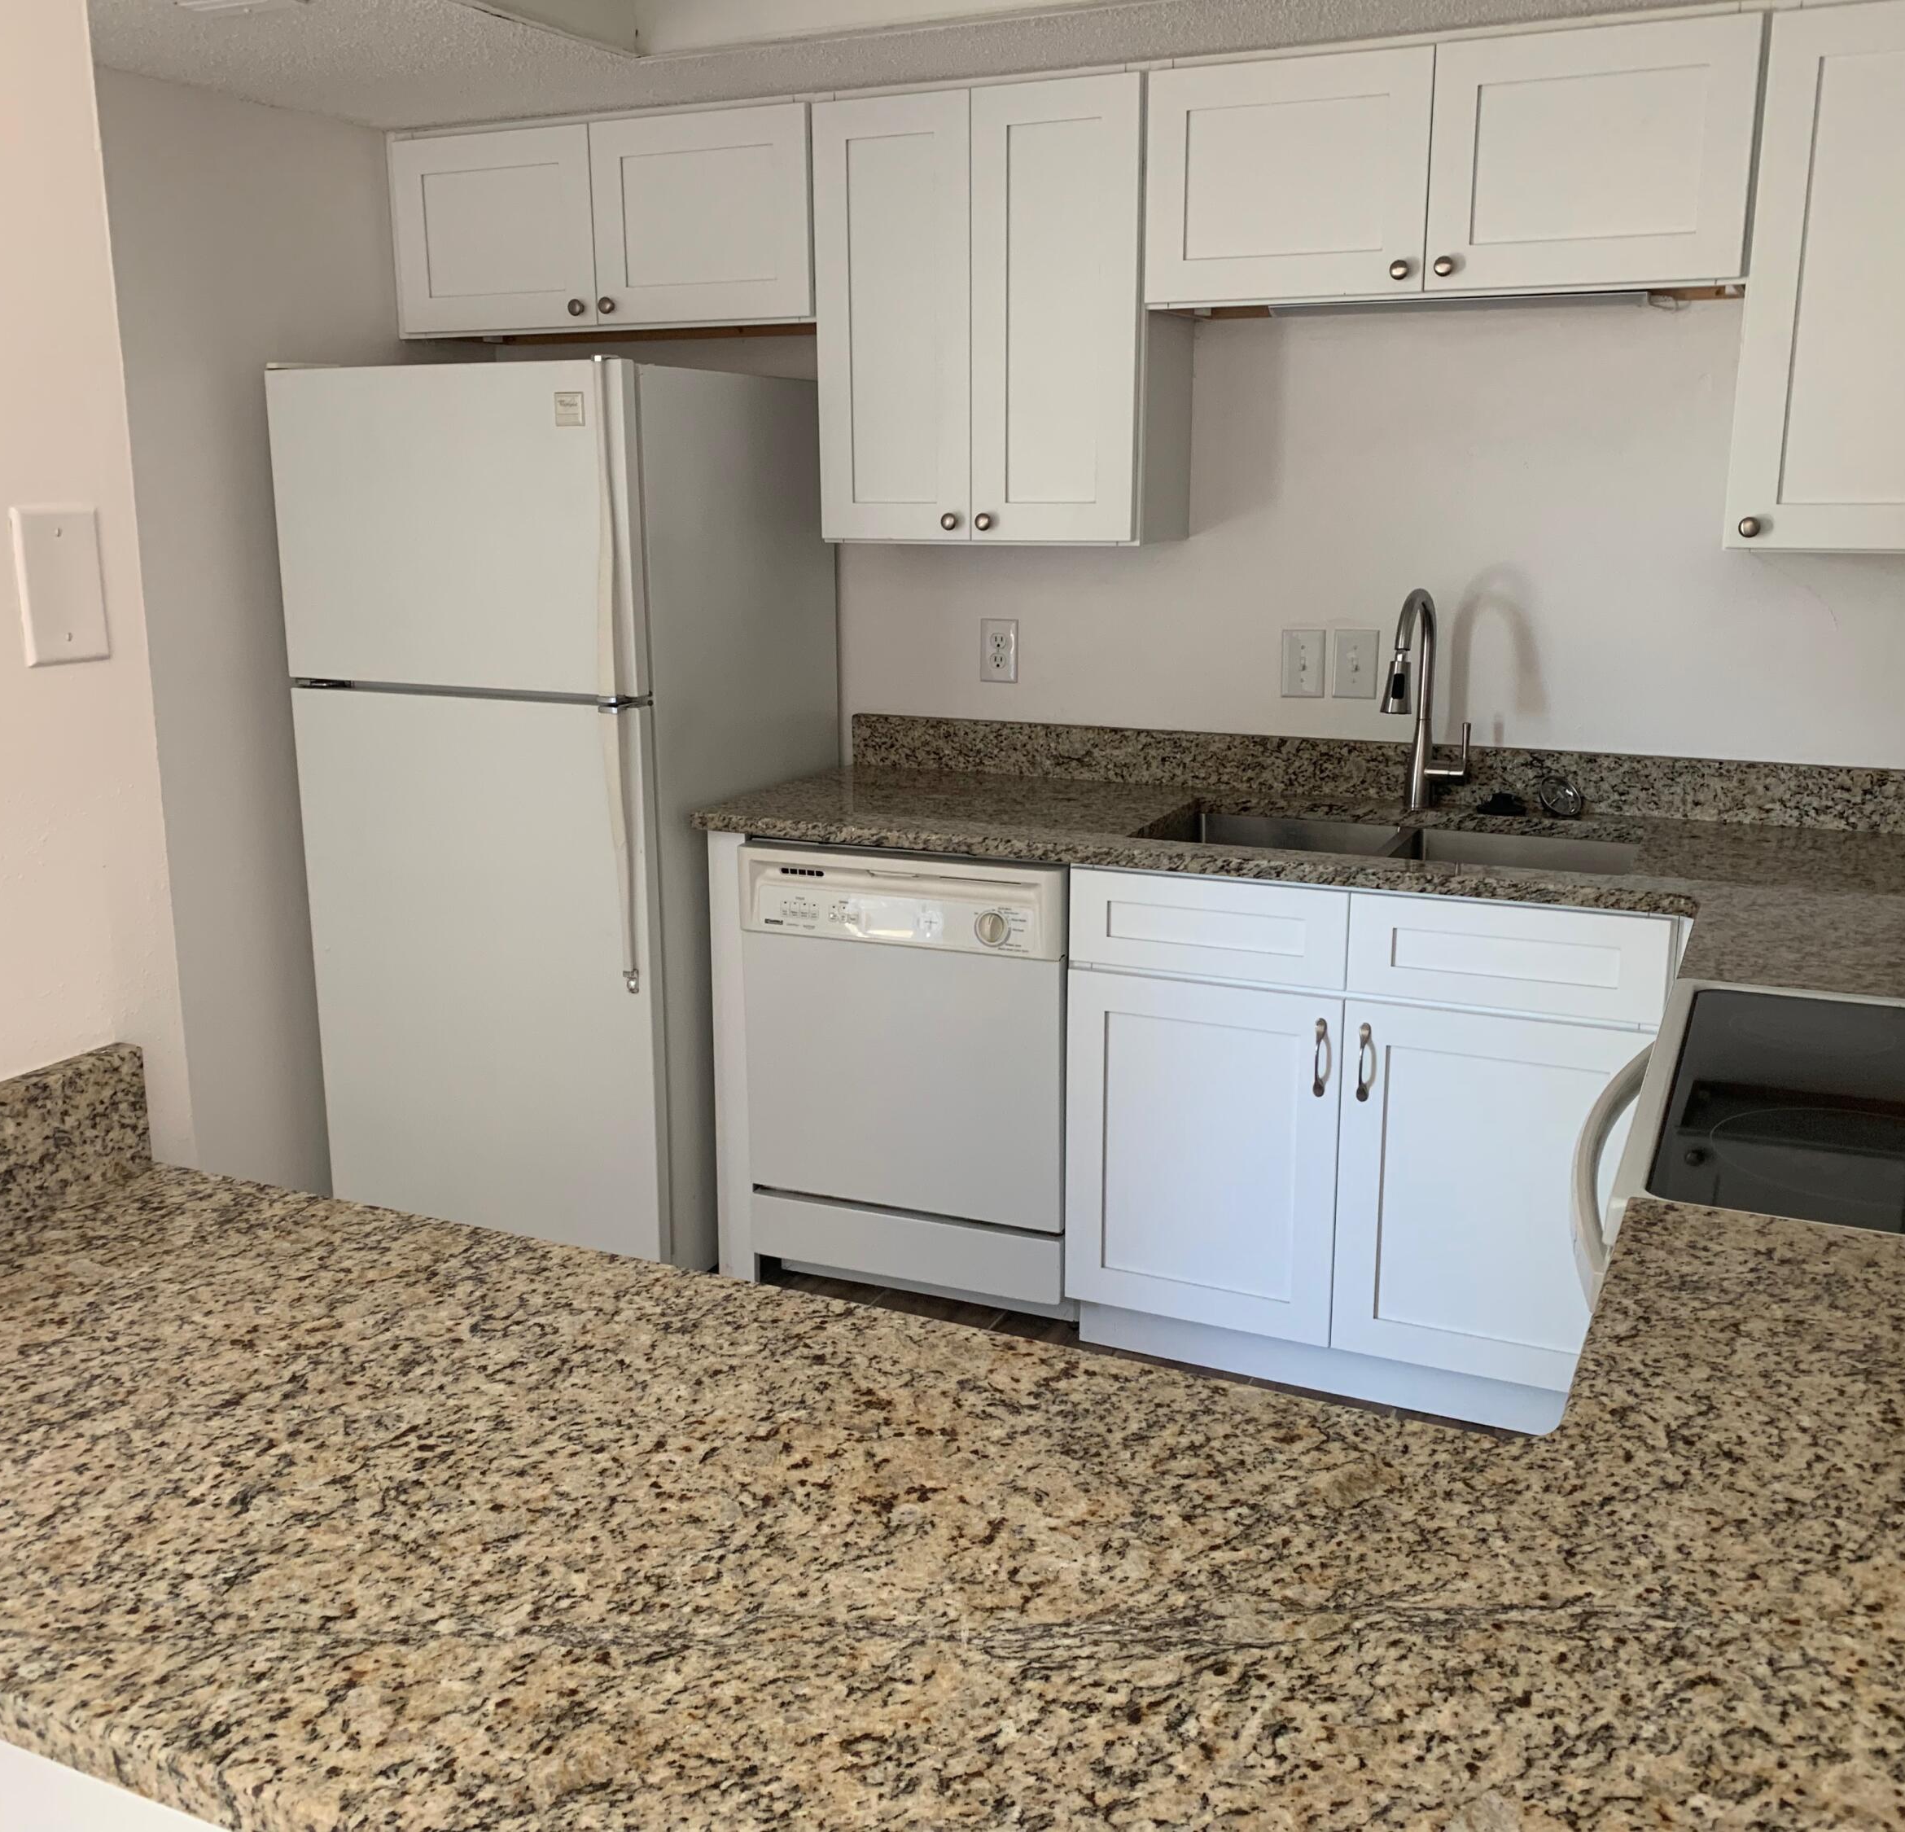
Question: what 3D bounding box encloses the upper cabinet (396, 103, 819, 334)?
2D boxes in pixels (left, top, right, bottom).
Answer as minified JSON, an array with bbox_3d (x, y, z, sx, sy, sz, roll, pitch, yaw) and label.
[{"bbox_3d":[-0.607,-1.315,3.544,0.923,0.377,0.325,6,15,23],"label":"upper cabinet"}]

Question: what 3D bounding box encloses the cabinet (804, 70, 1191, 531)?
[{"bbox_3d":[0.097,-1.060,3.290,0.611,0.762,0.325,6,15,23],"label":"cabinet"}]

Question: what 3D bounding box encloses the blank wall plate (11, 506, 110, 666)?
[{"bbox_3d":[-0.719,-0.267,1.484,0.008,0.122,0.080,6,15,23],"label":"blank wall plate"}]

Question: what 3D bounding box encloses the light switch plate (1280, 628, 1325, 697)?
[{"bbox_3d":[0.644,-0.463,3.364,0.080,0.121,0.013,6,15,23],"label":"light switch plate"}]

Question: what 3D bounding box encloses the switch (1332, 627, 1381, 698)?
[{"bbox_3d":[0.731,-0.454,3.327,0.083,0.121,0.013,6,15,23],"label":"switch"}]

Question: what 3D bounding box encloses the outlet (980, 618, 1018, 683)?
[{"bbox_3d":[0.095,-0.519,3.600,0.073,0.118,0.009,6,15,23],"label":"outlet"}]

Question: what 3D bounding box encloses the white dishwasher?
[{"bbox_3d":[0.029,0.239,3.445,0.605,0.835,0.614,6,15,23],"label":"white dishwasher"}]

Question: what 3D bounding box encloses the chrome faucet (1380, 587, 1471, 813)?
[{"bbox_3d":[0.799,-0.346,3.065,0.115,0.383,0.271,6,15,23],"label":"chrome faucet"}]

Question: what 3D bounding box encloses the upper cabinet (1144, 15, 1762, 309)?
[{"bbox_3d":[0.796,-1.178,2.947,0.917,0.380,0.325,6,15,23],"label":"upper cabinet"}]

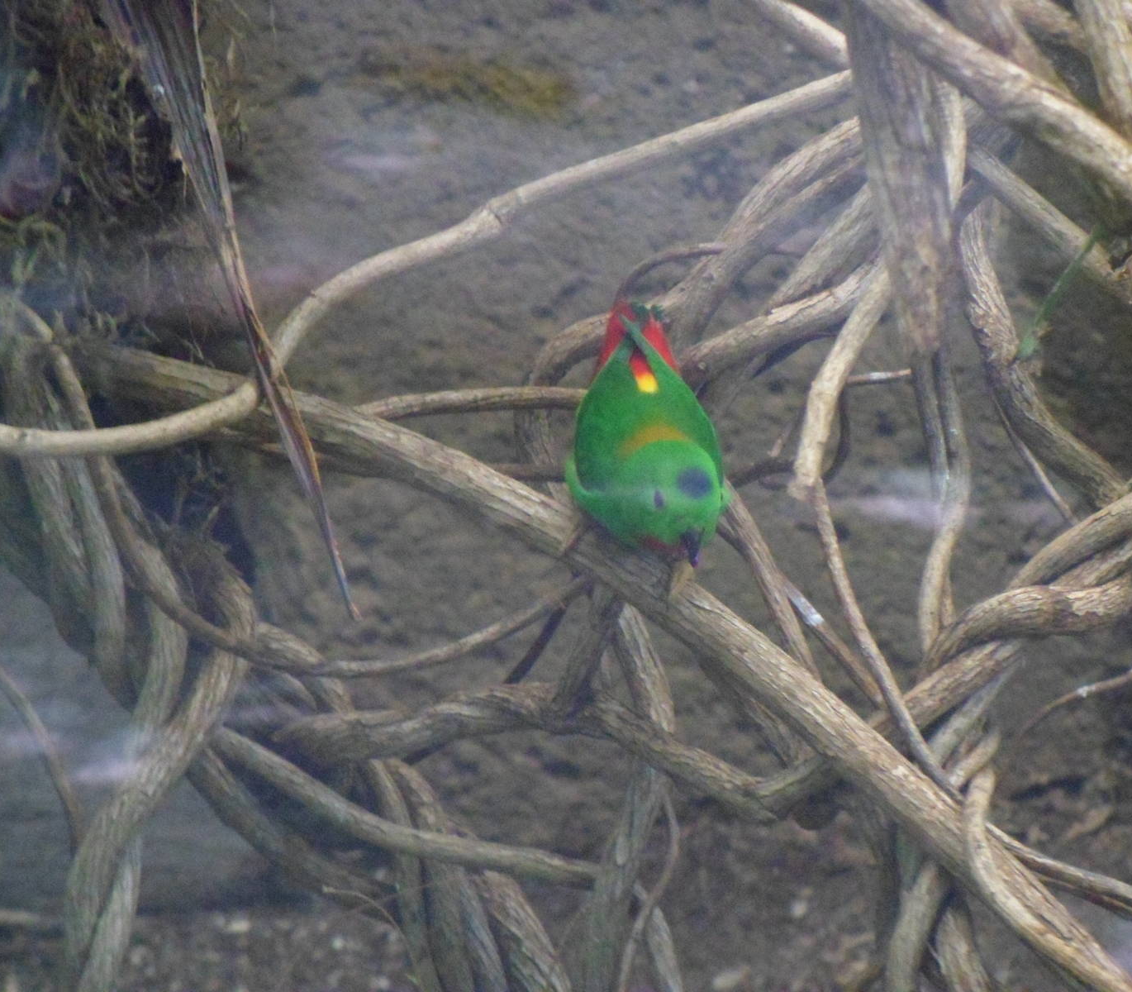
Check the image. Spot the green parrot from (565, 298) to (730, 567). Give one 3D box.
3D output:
[{"bbox_3d":[0.027,-0.019,3.400,0.054,0.056,0.116,-3,38,-6],"label":"green parrot"}]

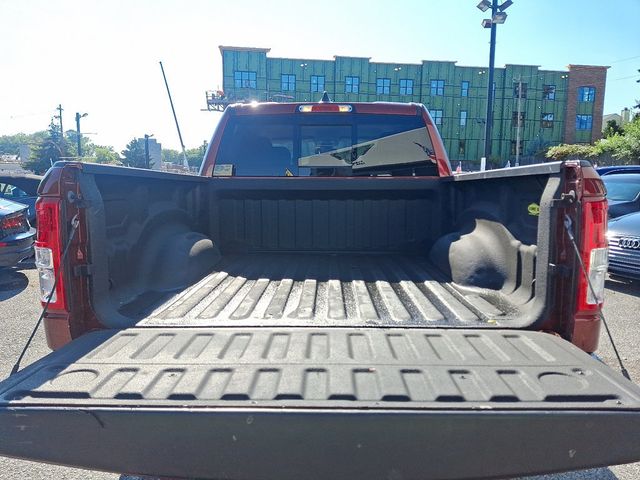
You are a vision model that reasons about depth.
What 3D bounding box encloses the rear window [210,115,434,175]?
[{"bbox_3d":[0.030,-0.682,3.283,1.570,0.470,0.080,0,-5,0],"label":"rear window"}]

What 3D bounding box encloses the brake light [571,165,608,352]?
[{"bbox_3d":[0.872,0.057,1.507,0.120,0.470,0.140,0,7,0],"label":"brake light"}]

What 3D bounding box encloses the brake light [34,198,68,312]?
[{"bbox_3d":[-0.872,0.042,1.505,0.115,0.365,0.125,0,7,0],"label":"brake light"}]

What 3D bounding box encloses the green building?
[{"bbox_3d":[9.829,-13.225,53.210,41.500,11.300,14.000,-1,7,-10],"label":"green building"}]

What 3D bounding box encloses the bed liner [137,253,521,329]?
[{"bbox_3d":[0.015,0.180,2.356,1.290,0.080,1.700,0,7,0],"label":"bed liner"}]

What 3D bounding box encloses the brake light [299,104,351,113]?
[{"bbox_3d":[0.040,-0.954,3.353,0.400,0.060,0.050,0,7,0],"label":"brake light"}]

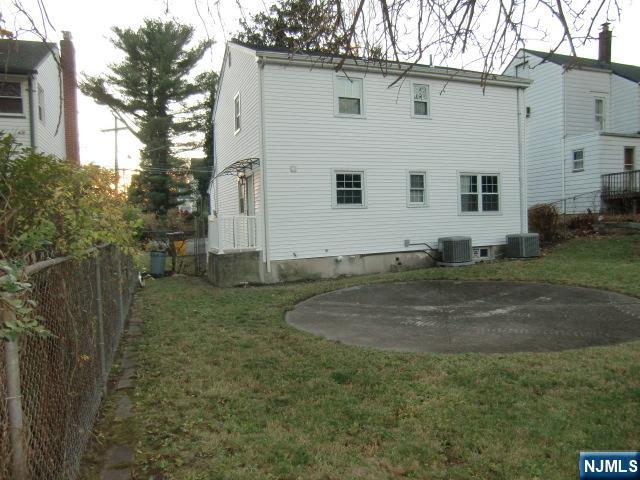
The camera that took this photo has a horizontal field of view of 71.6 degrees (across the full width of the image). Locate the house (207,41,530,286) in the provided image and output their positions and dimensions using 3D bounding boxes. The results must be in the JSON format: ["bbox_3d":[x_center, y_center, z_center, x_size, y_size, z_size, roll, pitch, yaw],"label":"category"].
[{"bbox_3d":[1.019,-3.056,17.037,10.000,7.680,8.800,-3,3,-22],"label":"house"}]

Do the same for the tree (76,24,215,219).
[{"bbox_3d":[-13.006,-8.825,34.366,9.200,15.405,9.200,-3,3,-22],"label":"tree"}]

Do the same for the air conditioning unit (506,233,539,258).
[{"bbox_3d":[6.494,0.172,14.209,0.670,0.700,0.690,-3,3,-22],"label":"air conditioning unit"}]

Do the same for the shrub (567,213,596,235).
[{"bbox_3d":[10.625,-0.648,18.020,1.200,0.855,1.200,-3,3,-22],"label":"shrub"}]

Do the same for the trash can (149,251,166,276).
[{"bbox_3d":[-5.279,0.775,14.519,0.540,0.780,0.540,-3,3,-22],"label":"trash can"}]

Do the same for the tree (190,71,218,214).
[{"bbox_3d":[-8.295,-6.440,33.279,3.200,11.760,3.200,-3,3,-22],"label":"tree"}]

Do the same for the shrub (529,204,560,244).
[{"bbox_3d":[8.521,-0.628,16.934,1.500,1.450,1.500,-3,3,-22],"label":"shrub"}]

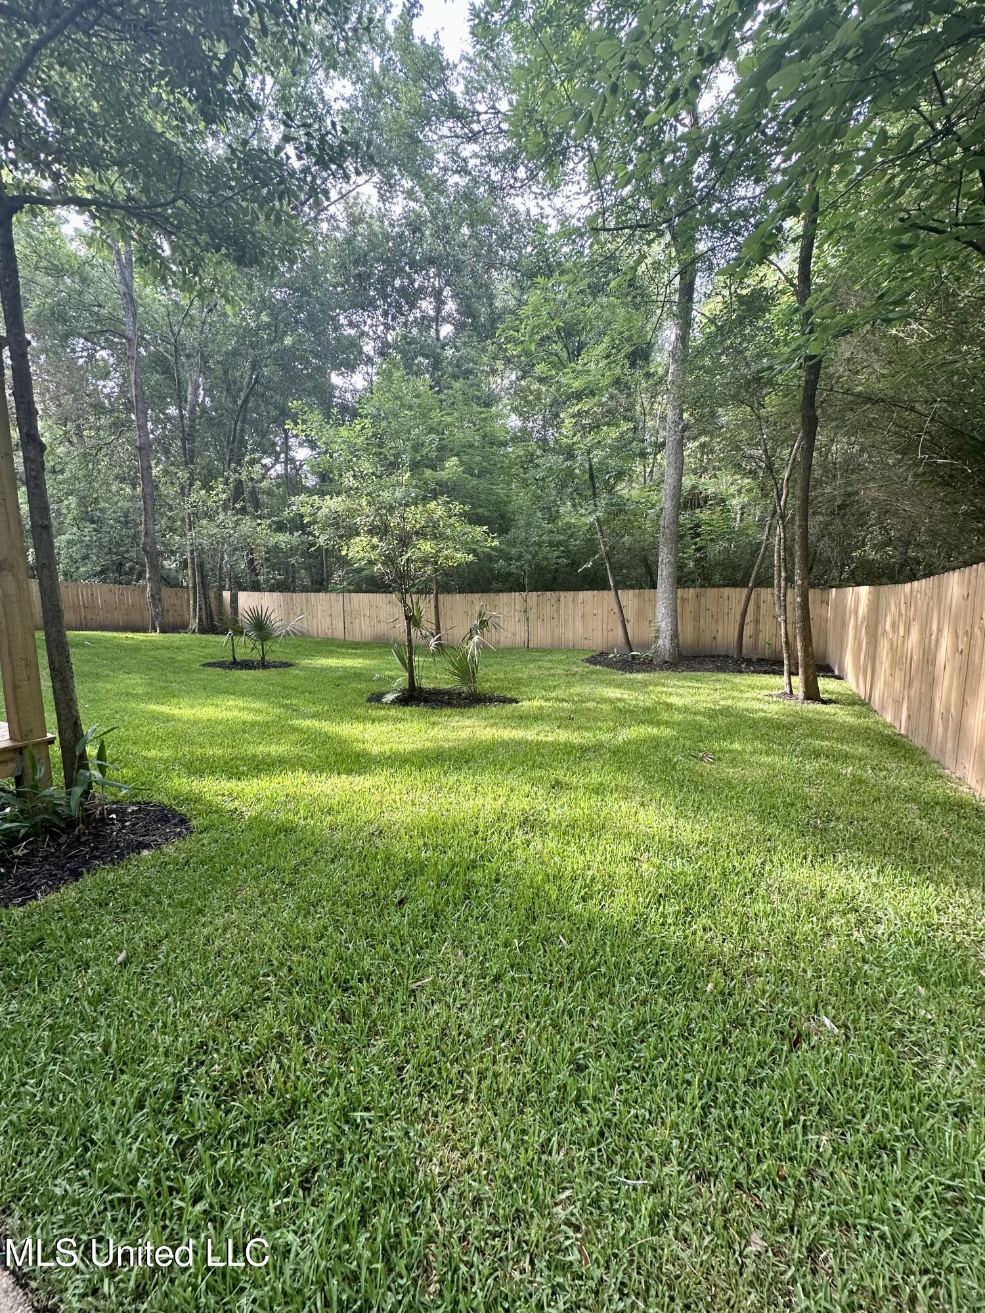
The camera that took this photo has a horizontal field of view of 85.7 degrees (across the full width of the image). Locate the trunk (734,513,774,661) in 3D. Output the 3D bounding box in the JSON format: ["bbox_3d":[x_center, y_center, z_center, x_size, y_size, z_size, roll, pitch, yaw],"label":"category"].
[{"bbox_3d":[6.380,-1.680,12.979,0.650,3.540,0.350,3,8,25],"label":"trunk"}]

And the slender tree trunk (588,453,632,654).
[{"bbox_3d":[3.230,-2.797,14.508,1.200,5.420,0.450,1,7,15],"label":"slender tree trunk"}]

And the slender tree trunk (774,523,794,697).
[{"bbox_3d":[4.677,-0.730,8.494,0.360,2.690,0.250,3,8,29],"label":"slender tree trunk"}]

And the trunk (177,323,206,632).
[{"bbox_3d":[-11.392,-6.769,20.434,1.300,11.690,0.900,-5,8,-29],"label":"trunk"}]

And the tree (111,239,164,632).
[{"bbox_3d":[-13.106,-7.823,19.779,0.750,13.900,0.700,-5,8,-32],"label":"tree"}]

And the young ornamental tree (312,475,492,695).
[{"bbox_3d":[-1.325,-1.064,8.191,2.750,3.370,2.500,-2,7,-9],"label":"young ornamental tree"}]

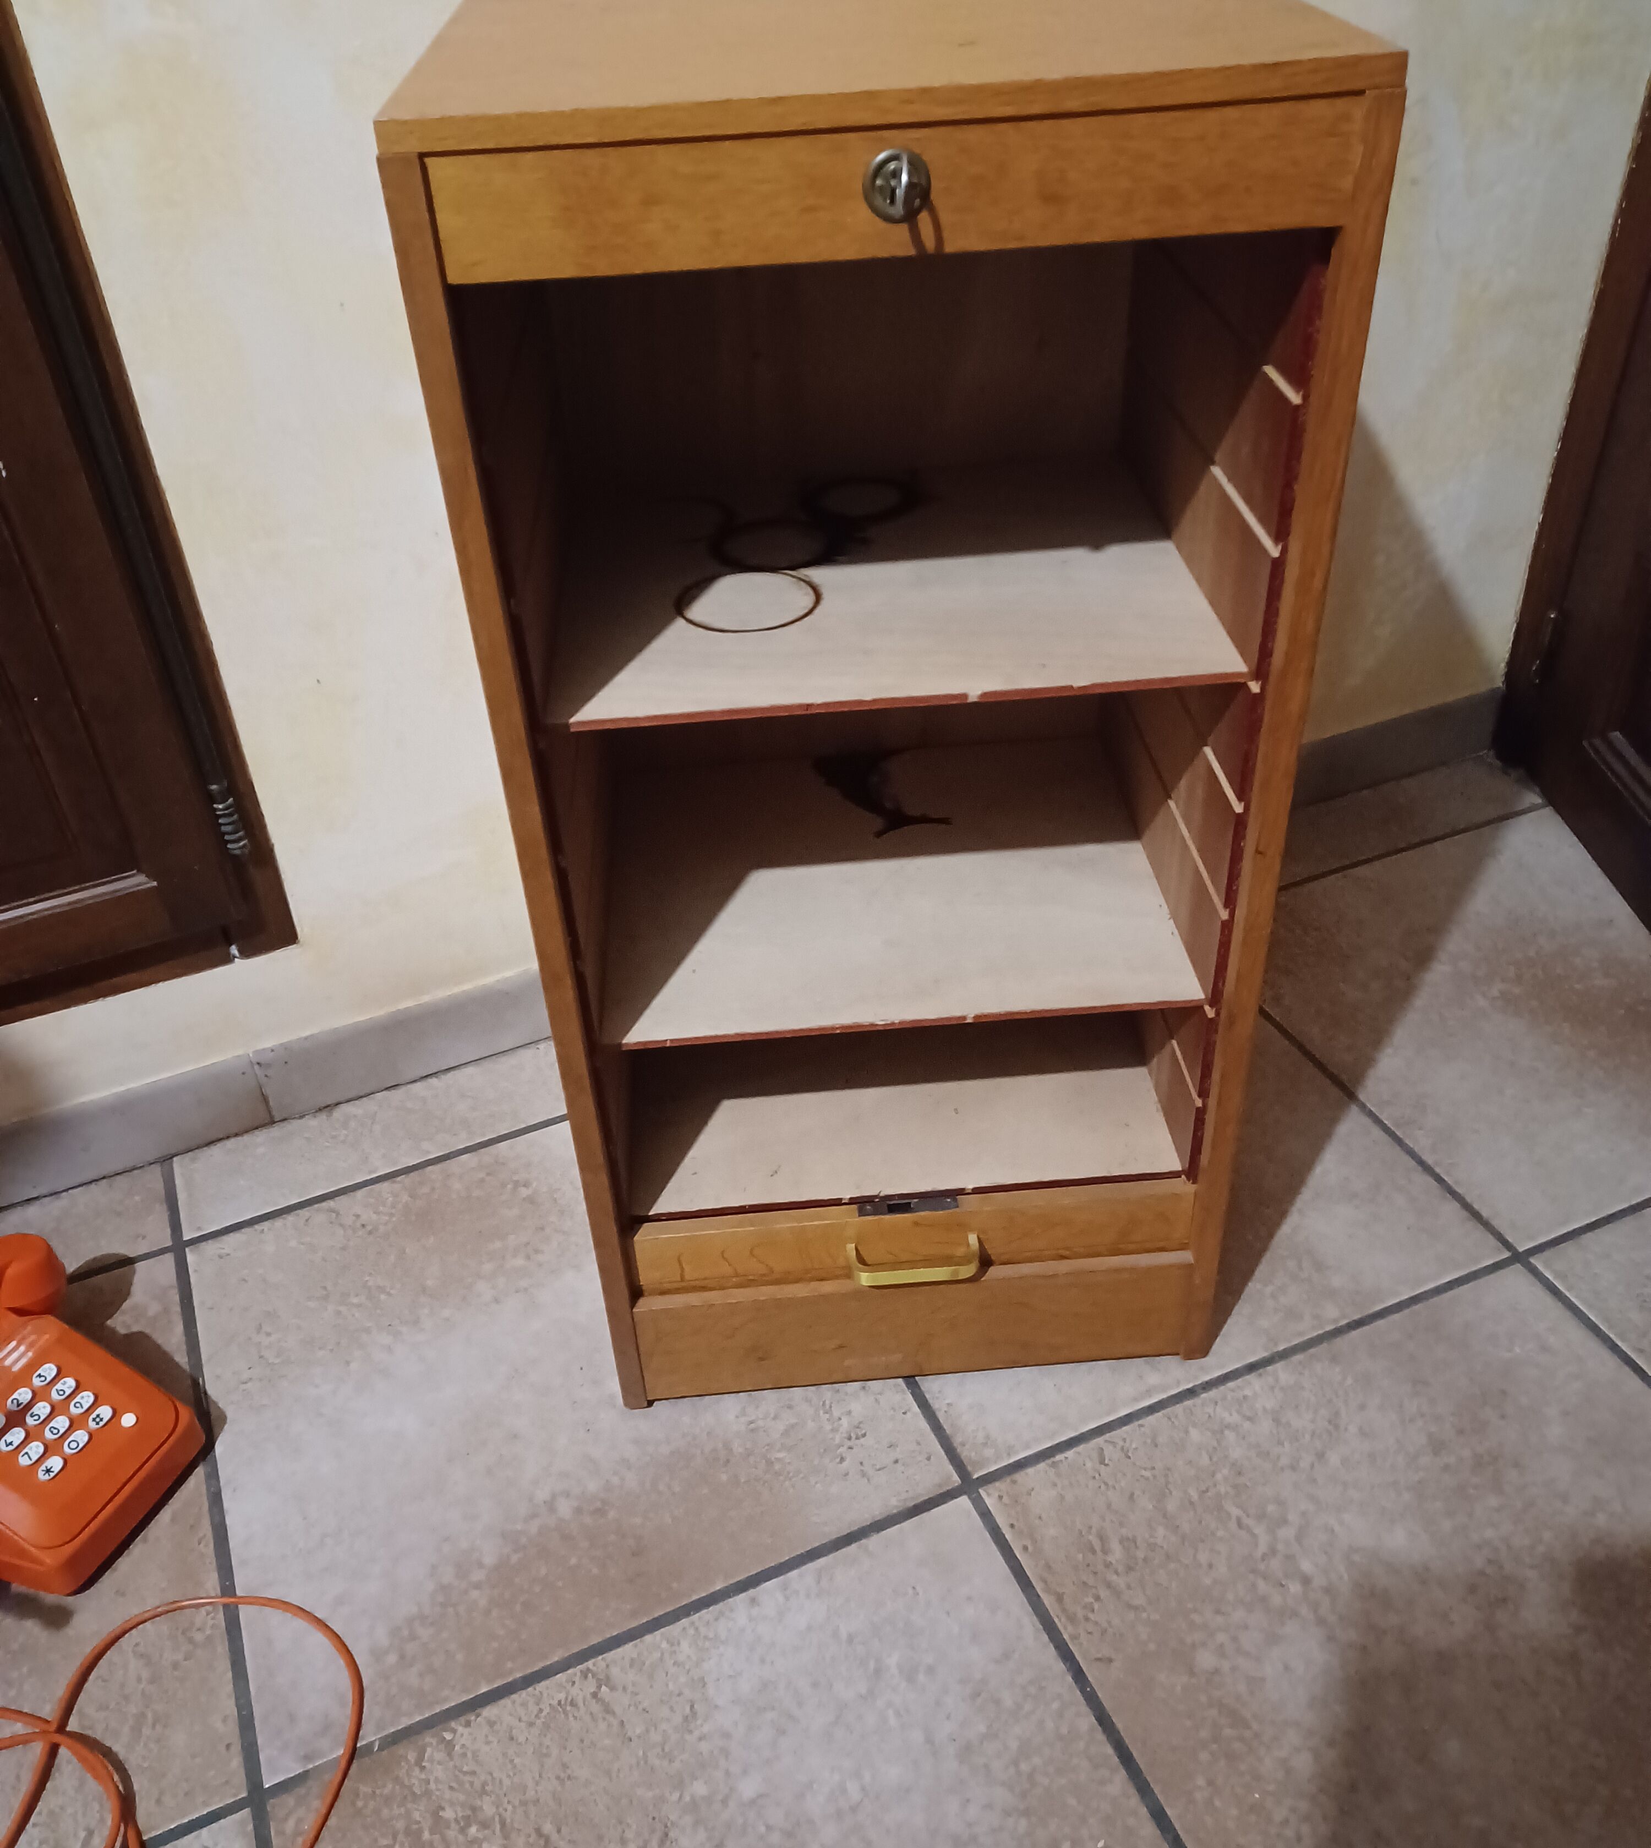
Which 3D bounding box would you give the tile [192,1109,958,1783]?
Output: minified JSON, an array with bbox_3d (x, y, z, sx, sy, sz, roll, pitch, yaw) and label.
[{"bbox_3d":[-0.203,0.311,1.133,0.446,0.010,0.446,-17,39,-17],"label":"tile"}]

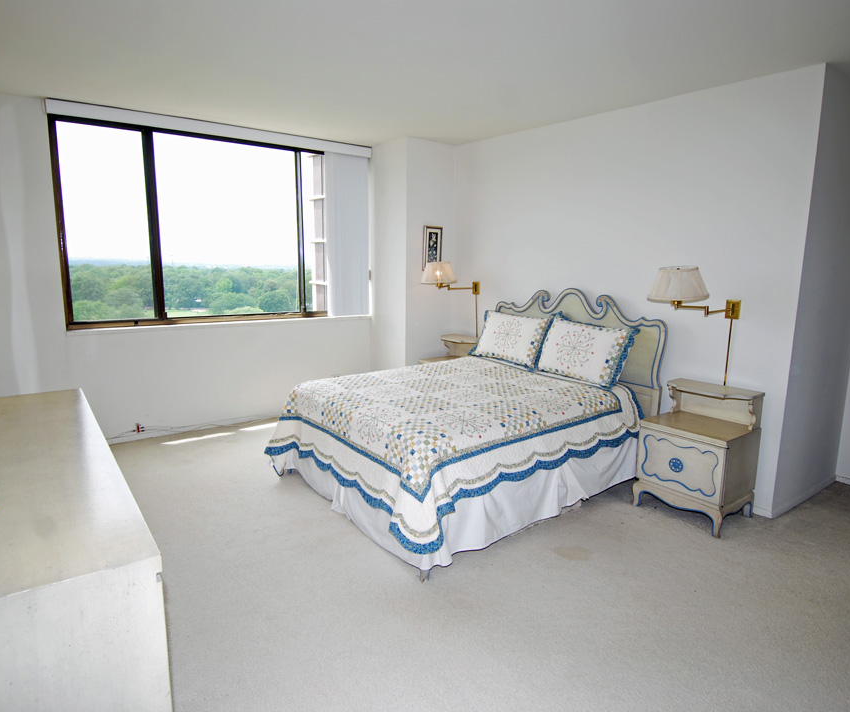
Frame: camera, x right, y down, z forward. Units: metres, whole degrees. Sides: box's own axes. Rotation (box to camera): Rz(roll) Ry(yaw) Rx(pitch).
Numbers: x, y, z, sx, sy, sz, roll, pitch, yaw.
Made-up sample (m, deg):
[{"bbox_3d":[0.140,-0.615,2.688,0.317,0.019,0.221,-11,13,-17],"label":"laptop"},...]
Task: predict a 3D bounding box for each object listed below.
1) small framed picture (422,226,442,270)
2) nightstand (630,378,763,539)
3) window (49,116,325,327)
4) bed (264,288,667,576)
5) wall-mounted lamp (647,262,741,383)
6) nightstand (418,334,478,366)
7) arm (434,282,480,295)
[{"bbox_3d":[0.079,-0.973,4.835,0.219,0.400,0.025,-7,13,-37],"label":"small framed picture"},{"bbox_3d":[1.589,0.562,3.106,0.420,0.736,0.500,-7,13,-37],"label":"nightstand"},{"bbox_3d":[-1.739,-1.004,4.368,2.105,1.462,0.100,-7,13,-37],"label":"window"},{"bbox_3d":[0.270,0.213,3.473,2.040,1.259,1.613,-7,13,-37],"label":"bed"},{"bbox_3d":[1.482,-0.151,2.947,0.688,0.691,0.330,-7,13,-37],"label":"wall-mounted lamp"},{"bbox_3d":[0.252,0.229,4.837,0.420,0.736,0.500,-7,13,-37],"label":"nightstand"},{"bbox_3d":[0.275,-0.587,4.680,0.460,0.114,0.175,-7,13,-37],"label":"arm"}]

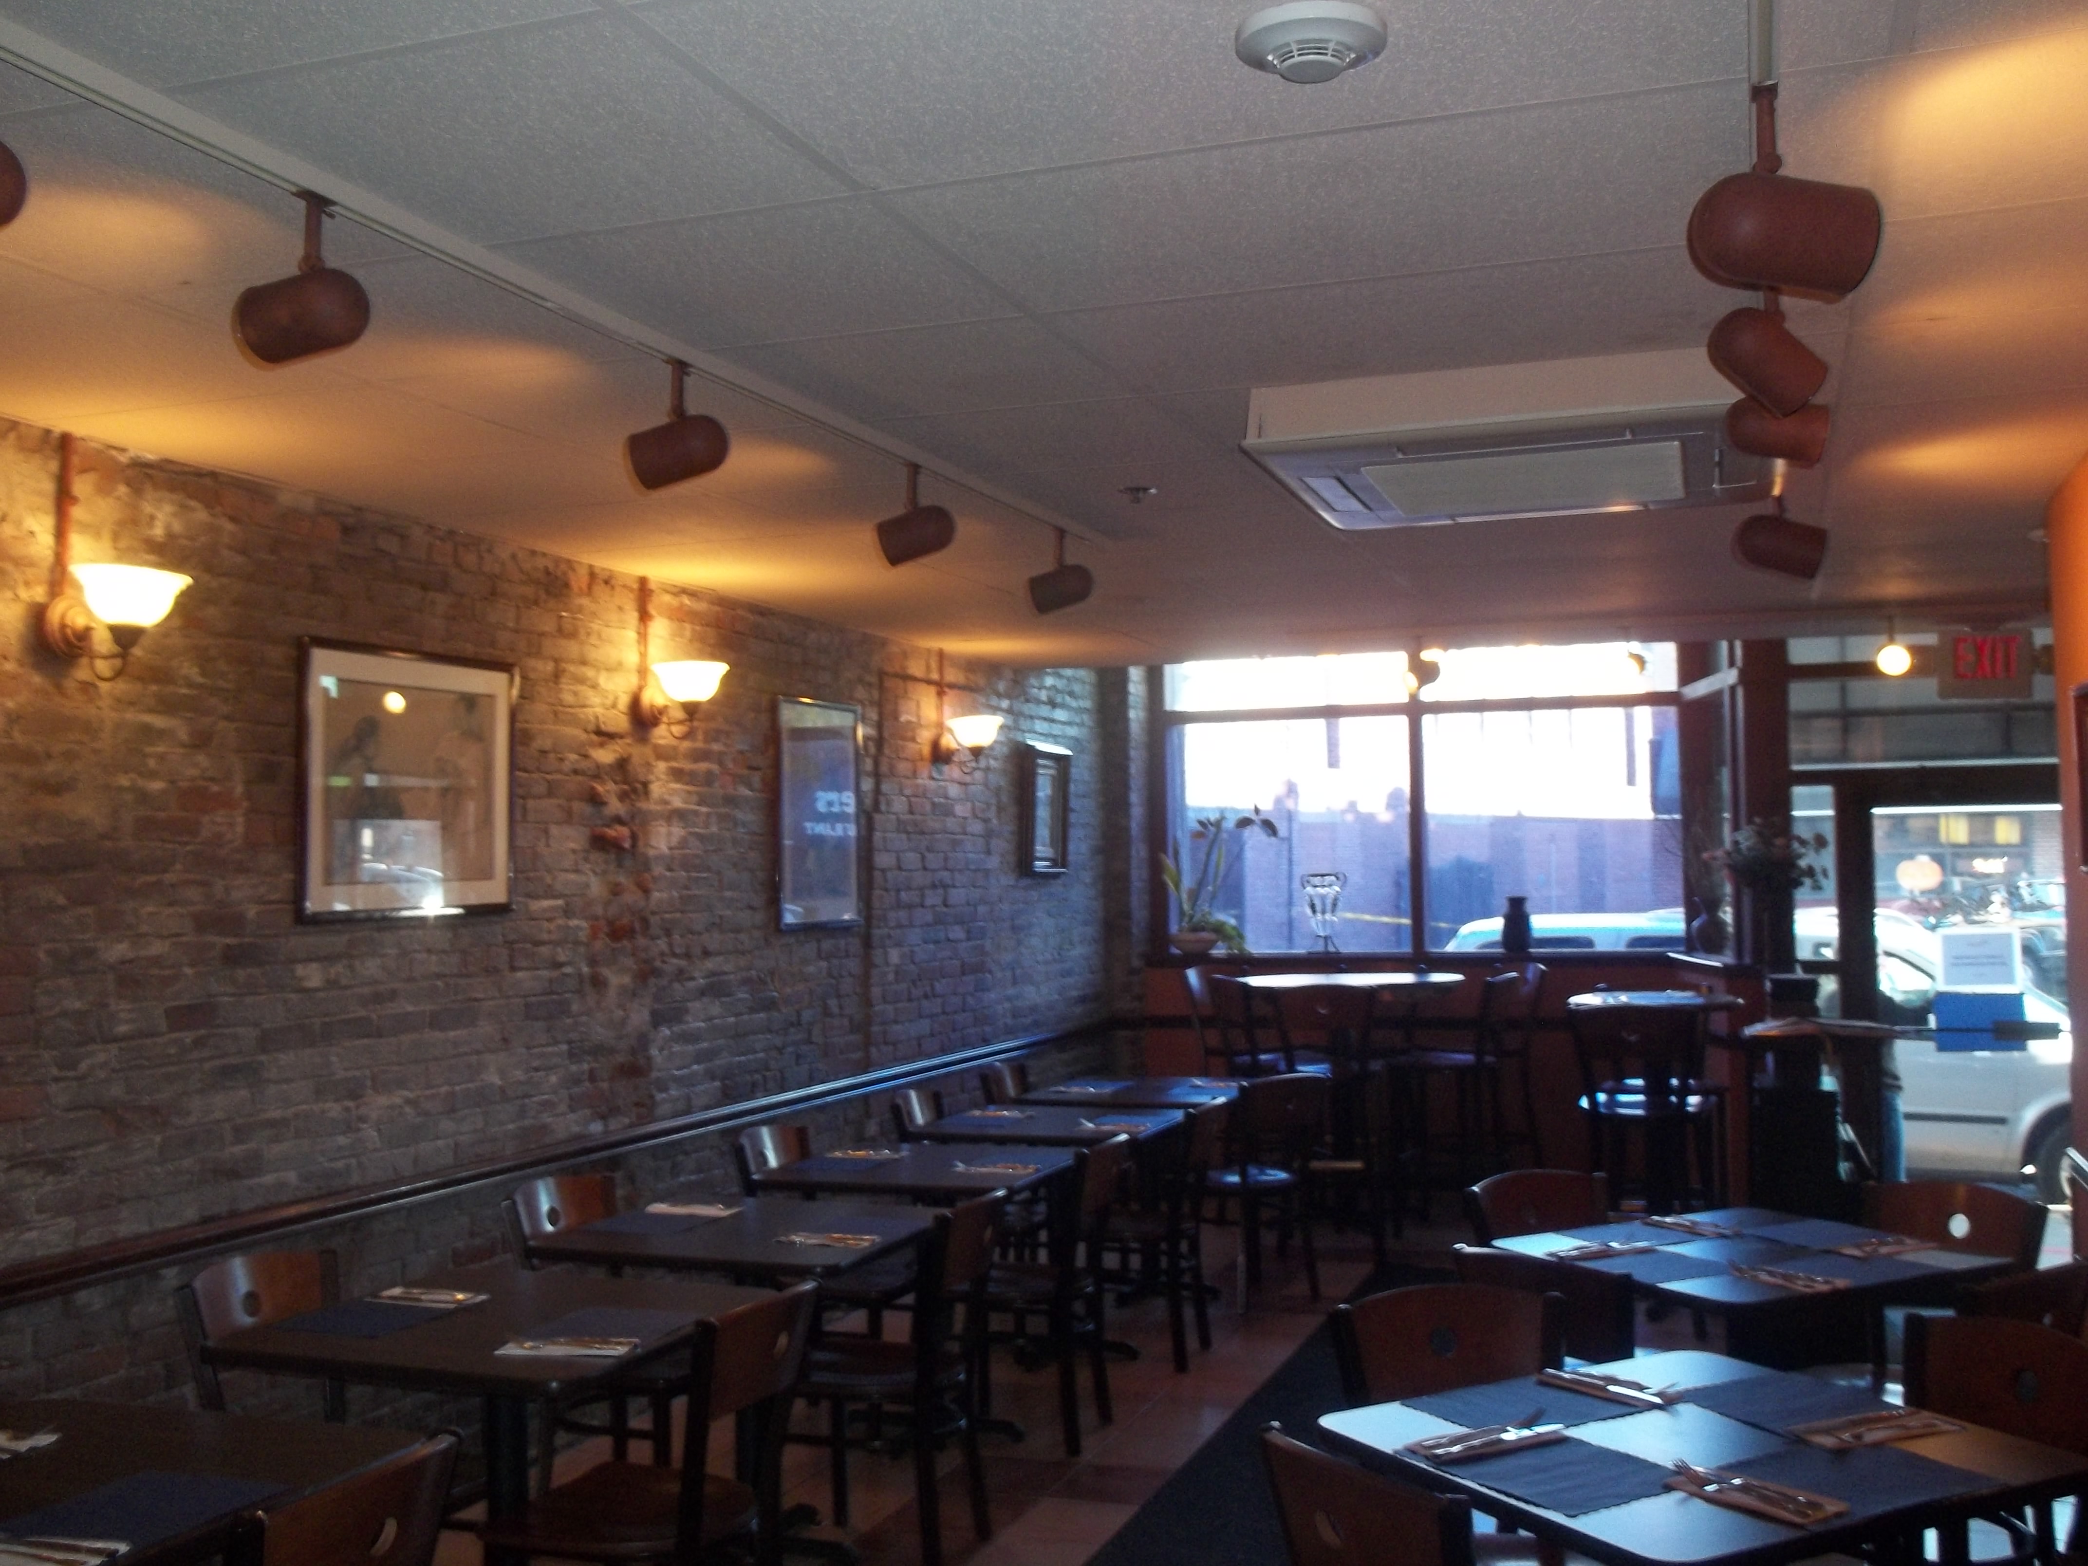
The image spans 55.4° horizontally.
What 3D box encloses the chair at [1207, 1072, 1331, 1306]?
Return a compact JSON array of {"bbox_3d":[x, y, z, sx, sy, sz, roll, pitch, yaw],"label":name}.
[{"bbox_3d":[0.774,1.499,7.427,0.420,0.850,0.450,1,-3,-32],"label":"chair"}]

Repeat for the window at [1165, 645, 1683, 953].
[{"bbox_3d":[1.801,0.100,9.724,2.500,1.480,0.100,-2,-3,20],"label":"window"}]

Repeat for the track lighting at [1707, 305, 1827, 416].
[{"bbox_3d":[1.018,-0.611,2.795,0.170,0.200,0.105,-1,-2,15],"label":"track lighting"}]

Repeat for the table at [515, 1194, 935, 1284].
[{"bbox_3d":[-0.694,1.424,4.665,0.800,0.745,0.660,-2,-3,20],"label":"table"}]

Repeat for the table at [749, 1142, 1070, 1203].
[{"bbox_3d":[-0.319,1.458,5.643,0.760,0.750,0.770,-1,-2,20],"label":"table"}]

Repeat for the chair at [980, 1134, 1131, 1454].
[{"bbox_3d":[-0.046,1.421,5.673,0.500,0.830,0.420,-2,-3,22],"label":"chair"}]

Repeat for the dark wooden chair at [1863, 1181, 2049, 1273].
[{"bbox_3d":[1.879,1.339,4.366,0.500,0.830,0.420,1,-3,-35],"label":"dark wooden chair"}]

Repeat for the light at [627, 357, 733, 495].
[{"bbox_3d":[-0.622,-0.603,3.353,0.175,0.215,0.105,0,-2,4],"label":"light"}]

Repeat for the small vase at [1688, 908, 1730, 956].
[{"bbox_3d":[3.004,0.671,8.995,0.185,0.215,0.185,-2,-3,20],"label":"small vase"}]

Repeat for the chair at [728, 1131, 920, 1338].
[{"bbox_3d":[-0.583,1.430,5.732,0.500,0.830,0.420,-2,-3,20],"label":"chair"}]

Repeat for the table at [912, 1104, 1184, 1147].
[{"bbox_3d":[0.077,1.517,6.689,0.750,0.760,0.780,-2,-3,20],"label":"table"}]

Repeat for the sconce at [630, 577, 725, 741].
[{"bbox_3d":[-1.060,-0.380,5.788,0.320,0.490,0.250,-2,-3,20],"label":"sconce"}]

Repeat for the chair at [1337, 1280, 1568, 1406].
[{"bbox_3d":[0.771,1.302,3.263,0.430,0.850,0.460,0,-3,-13],"label":"chair"}]

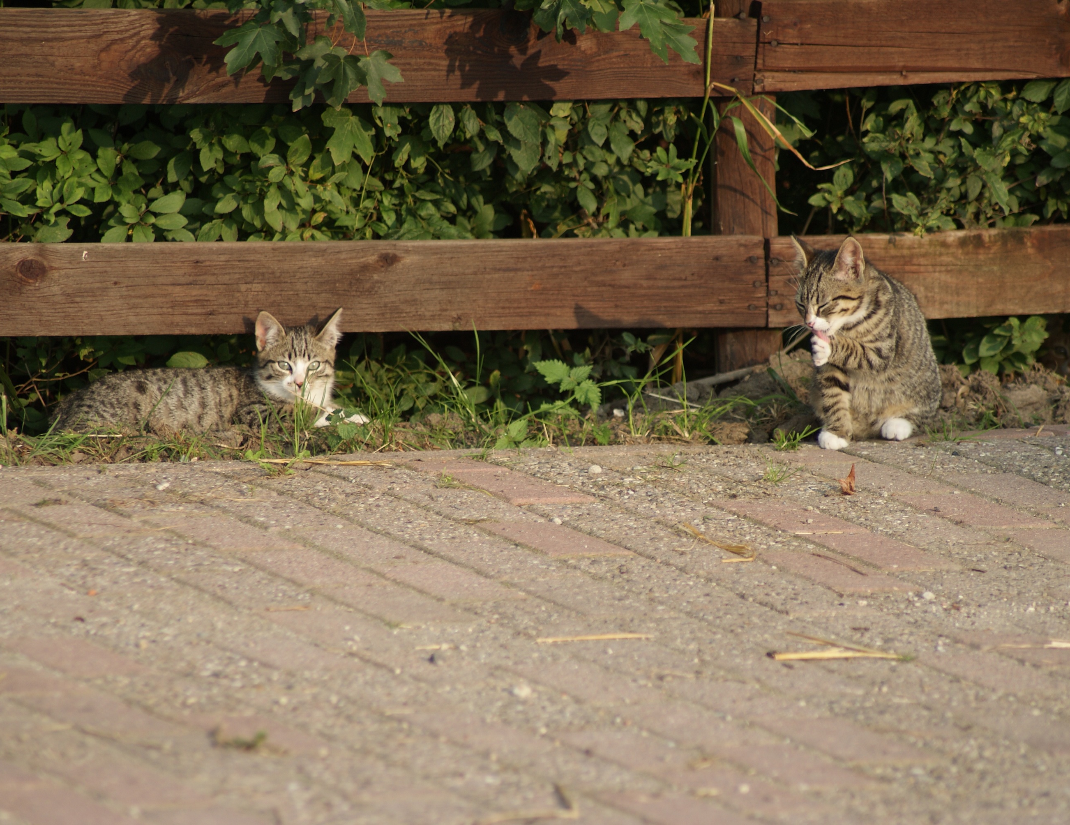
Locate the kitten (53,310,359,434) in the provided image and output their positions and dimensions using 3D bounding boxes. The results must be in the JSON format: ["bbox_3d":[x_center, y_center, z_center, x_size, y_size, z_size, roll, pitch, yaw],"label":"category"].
[{"bbox_3d":[-0.365,-0.046,10.260,0.338,0.137,0.150,0,10,-7],"label":"kitten"}]

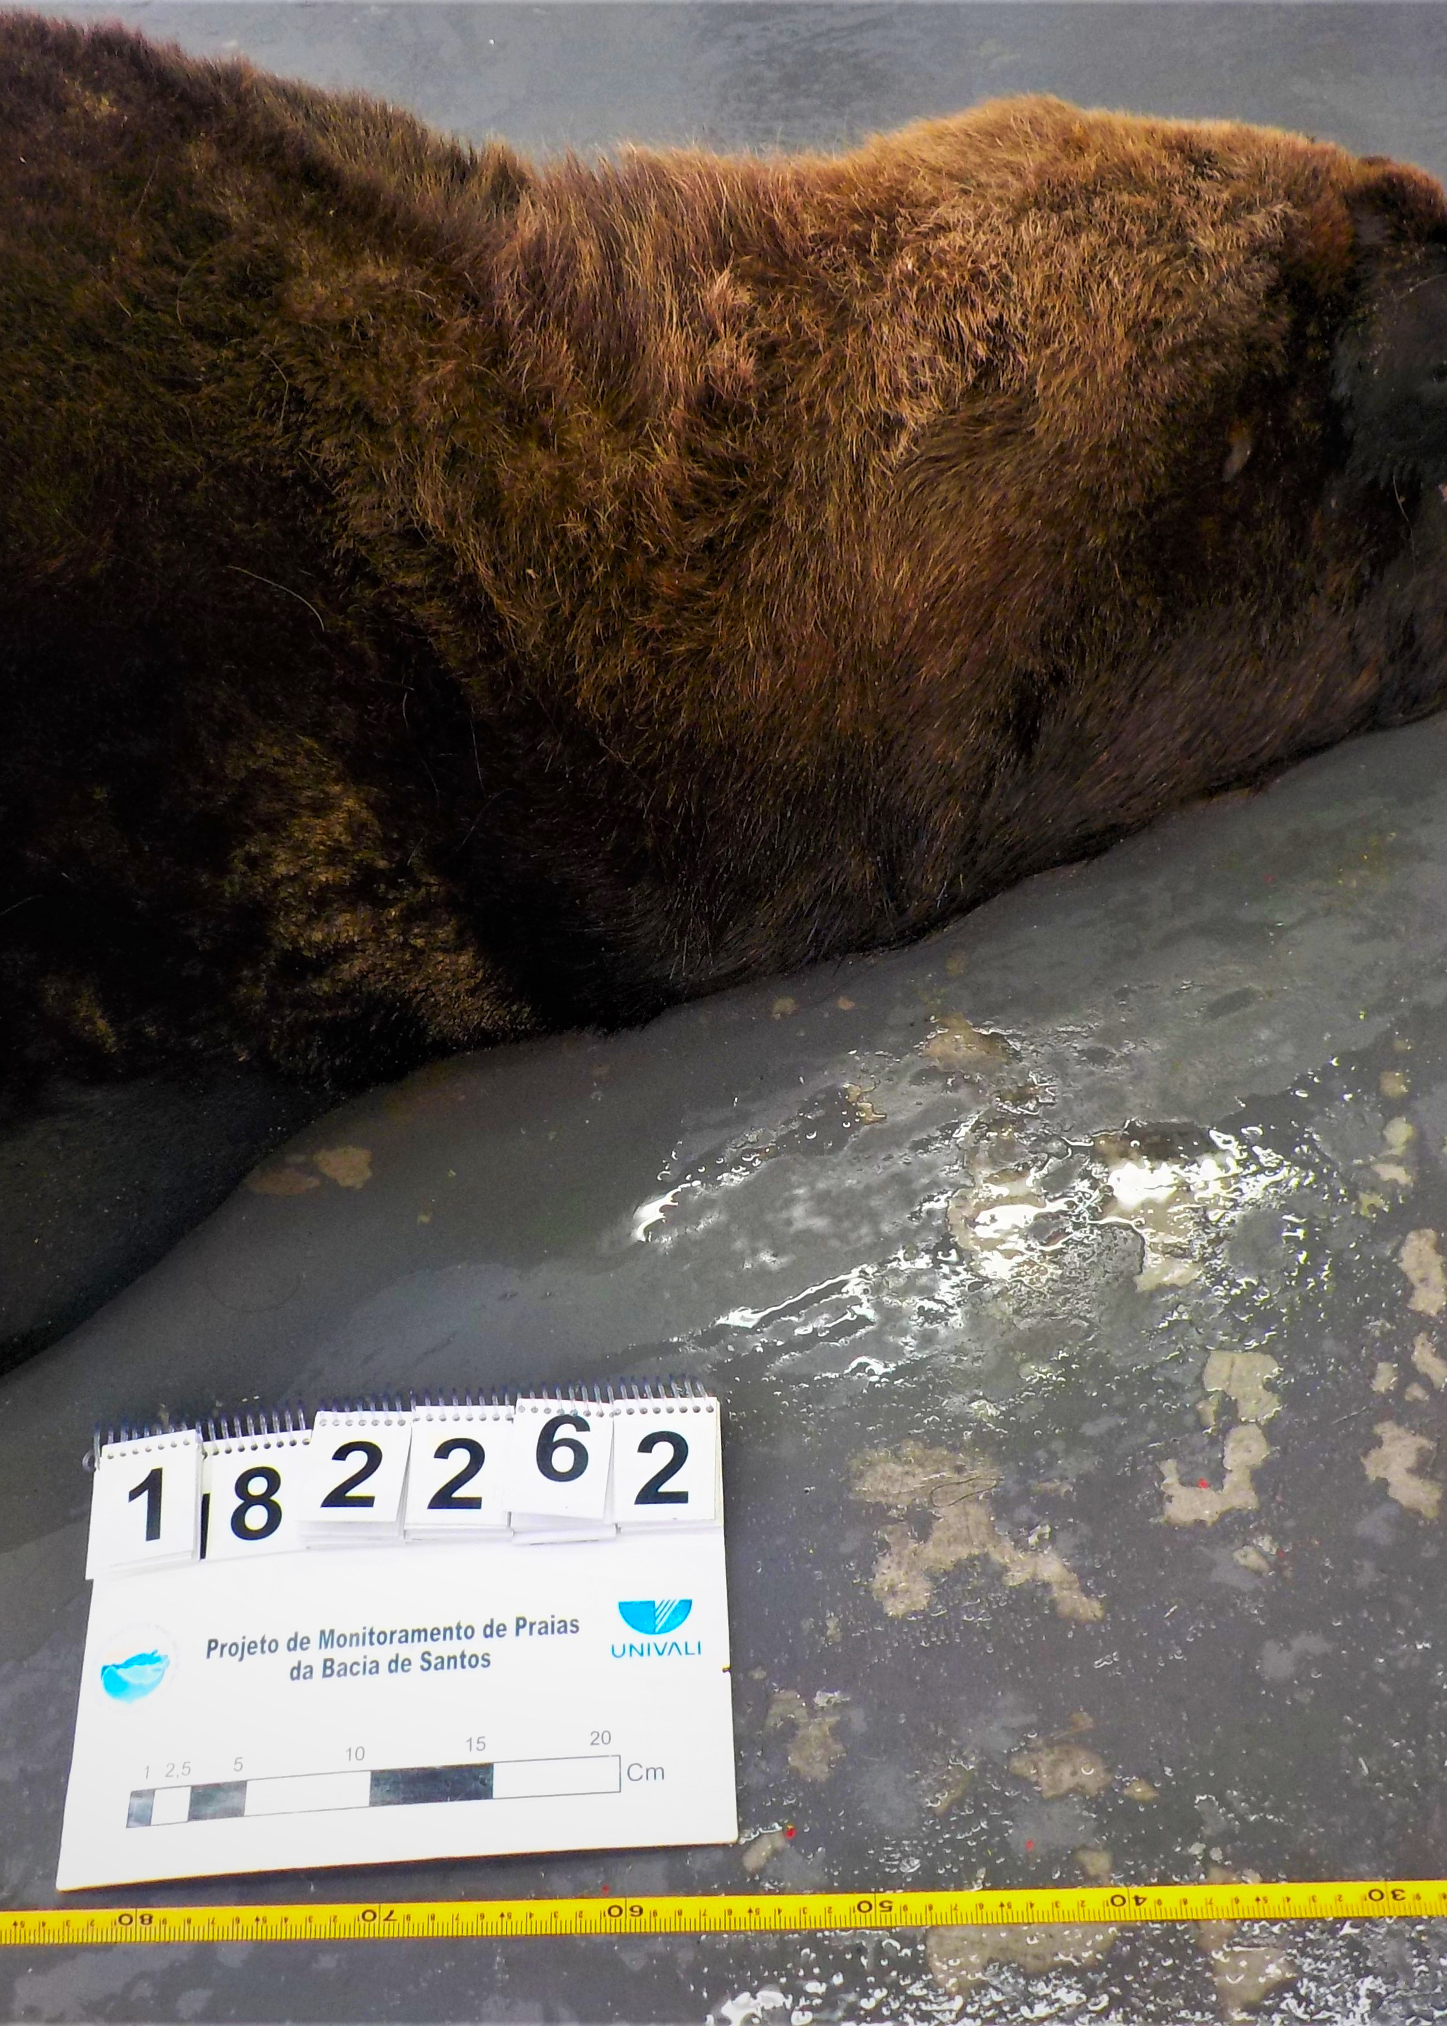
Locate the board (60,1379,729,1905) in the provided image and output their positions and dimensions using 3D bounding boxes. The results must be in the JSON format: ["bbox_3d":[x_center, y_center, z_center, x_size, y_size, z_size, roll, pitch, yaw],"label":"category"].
[{"bbox_3d":[-0.136,0.260,1.001,0.277,0.015,0.204,-5,53,2],"label":"board"}]

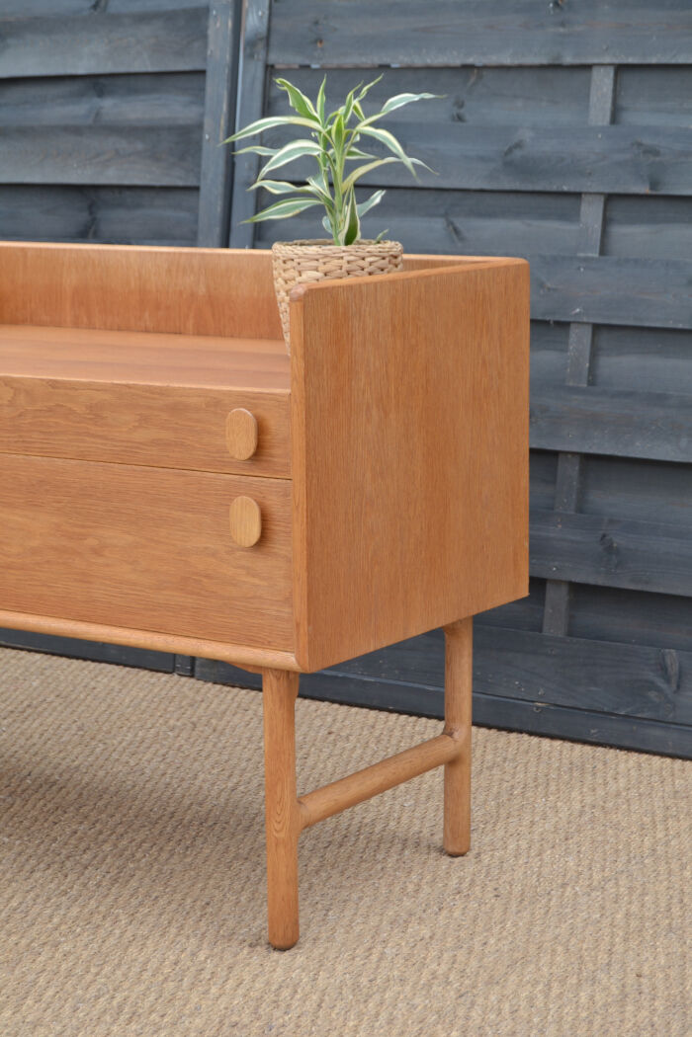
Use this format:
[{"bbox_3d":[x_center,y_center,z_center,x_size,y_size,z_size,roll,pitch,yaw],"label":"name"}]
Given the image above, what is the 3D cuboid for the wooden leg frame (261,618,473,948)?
[{"bbox_3d":[0.030,0.273,2.467,0.037,0.305,0.388,6,12,33],"label":"wooden leg frame"}]

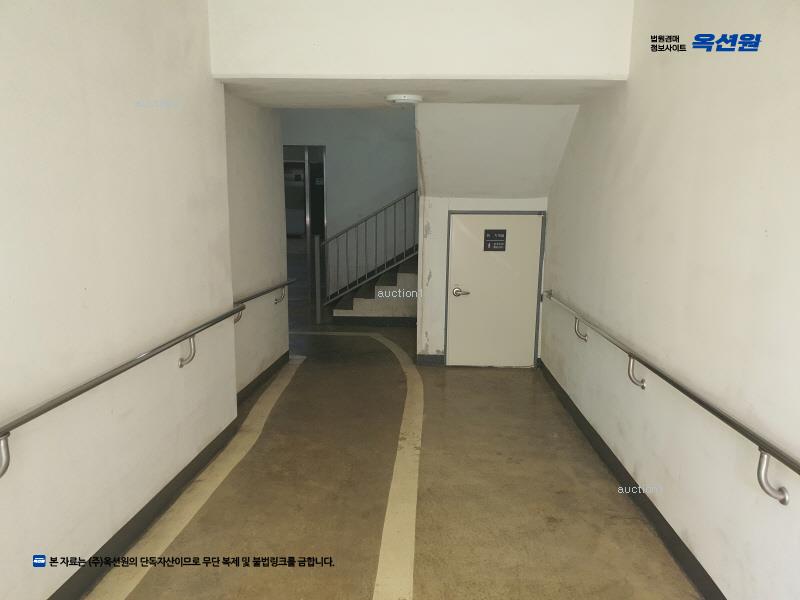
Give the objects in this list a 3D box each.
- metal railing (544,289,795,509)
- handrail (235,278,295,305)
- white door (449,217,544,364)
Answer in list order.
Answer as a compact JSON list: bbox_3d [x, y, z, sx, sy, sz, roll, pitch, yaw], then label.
[{"bbox_3d":[1.230,0.316,3.420,0.115,0.218,4.100,1,8,3],"label":"metal railing"},{"bbox_3d":[-1.201,0.012,5.396,0.115,0.218,1.850,1,8,3],"label":"handrail"},{"bbox_3d":[0.933,-0.073,6.004,0.893,1.544,0.060,1,11,3],"label":"white door"}]

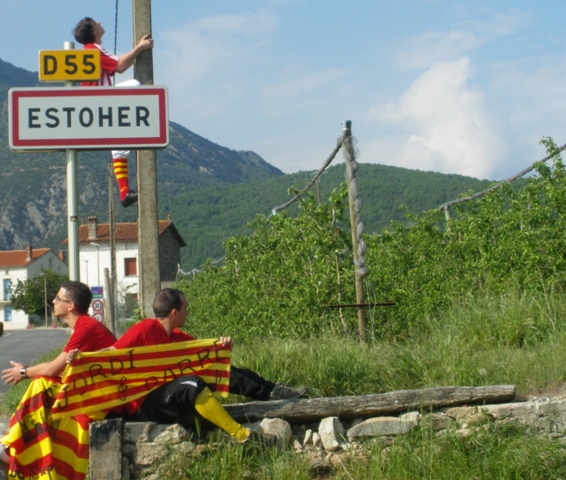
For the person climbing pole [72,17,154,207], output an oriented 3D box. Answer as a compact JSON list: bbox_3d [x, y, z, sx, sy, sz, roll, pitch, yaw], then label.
[{"bbox_3d":[-1.514,-1.145,8.400,0.720,1.680,0.550,-2,-3,-6],"label":"person climbing pole"}]

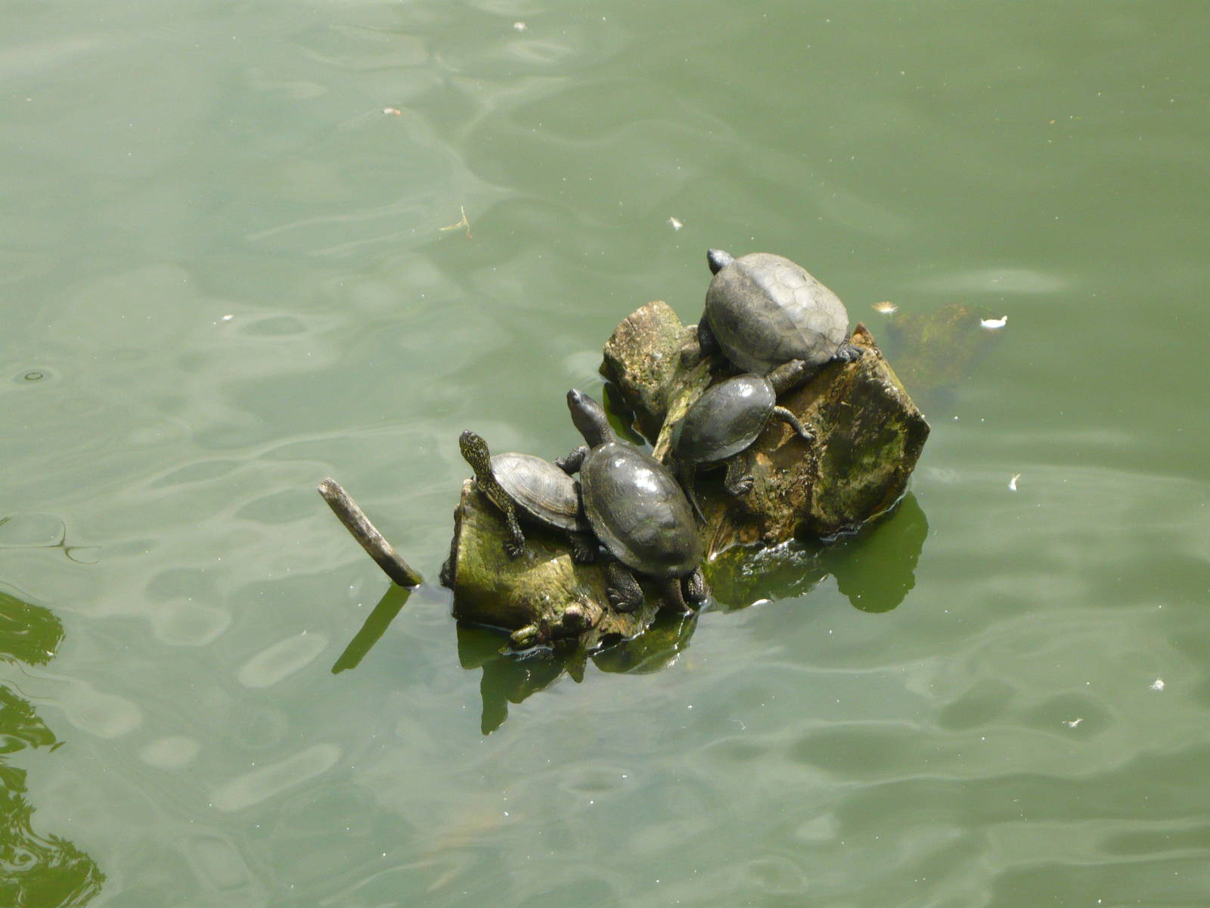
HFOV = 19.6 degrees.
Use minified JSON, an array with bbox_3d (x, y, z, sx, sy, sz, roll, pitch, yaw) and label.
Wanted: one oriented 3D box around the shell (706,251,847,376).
[{"bbox_3d":[0.201,-0.167,4.080,0.150,0.080,0.188,-35,55,-24],"label":"shell"}]

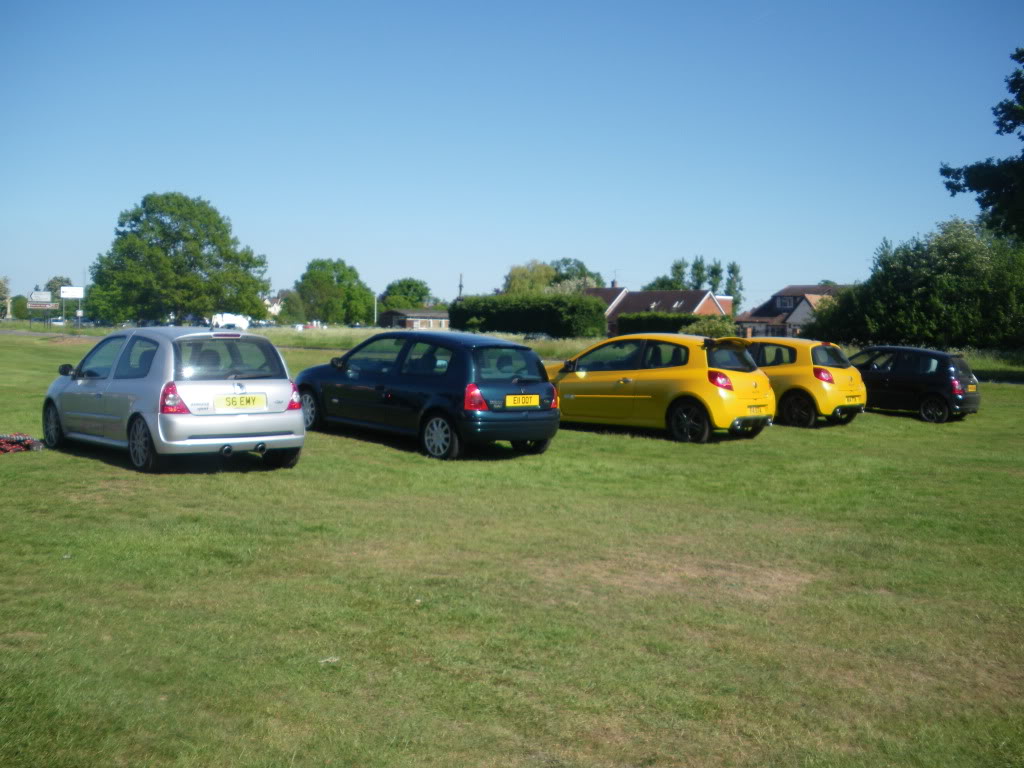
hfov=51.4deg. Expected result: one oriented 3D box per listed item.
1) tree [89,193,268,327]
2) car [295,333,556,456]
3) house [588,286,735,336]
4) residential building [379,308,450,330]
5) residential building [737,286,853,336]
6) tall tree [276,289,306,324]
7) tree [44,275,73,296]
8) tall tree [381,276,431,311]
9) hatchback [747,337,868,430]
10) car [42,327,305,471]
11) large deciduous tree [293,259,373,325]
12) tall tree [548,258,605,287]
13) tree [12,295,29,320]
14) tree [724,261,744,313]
[{"bbox_3d":[-39.316,-14.397,125.452,21.130,16.190,20.070,1,3,0],"label":"tree"},{"bbox_3d":[-1.169,0.028,12.985,3.780,1.420,1.670,6,5,45],"label":"car"},{"bbox_3d":[15.285,-7.261,109.594,8.000,6.000,14.500,-2,5,-45],"label":"house"},{"bbox_3d":[-10.927,-6.547,121.841,9.500,3.800,6.500,0,3,-25],"label":"residential building"},{"bbox_3d":[23.217,-5.102,87.827,11.000,6.000,8.500,2,3,12],"label":"residential building"},{"bbox_3d":[-36.172,-11.599,174.693,5.500,7.500,5.500,2,3,0],"label":"tall tree"},{"bbox_3d":[-89.725,-16.749,210.260,6.210,9.310,6.210,1,3,0],"label":"tree"},{"bbox_3d":[-19.605,-14.740,195.276,9.890,9.910,9.890,1,3,0],"label":"tall tree"},{"bbox_3d":[4.390,-0.101,19.406,1.790,1.480,4.000,-2,5,-44],"label":"hatchback"},{"bbox_3d":[-3.790,0.075,11.560,1.680,1.420,3.800,-1,4,-41],"label":"car"},{"bbox_3d":[-27.929,-13.871,165.312,12.400,11.170,11.160,1,3,0],"label":"large deciduous tree"},{"bbox_3d":[9.216,-12.398,159.580,10.000,13.000,10.000,2,3,0],"label":"tall tree"},{"bbox_3d":[-80.650,-11.863,174.738,2.900,5.600,2.900,2,3,0],"label":"tree"},{"bbox_3d":[31.260,-10.873,149.612,2.900,12.100,2.900,2,3,0],"label":"tree"}]

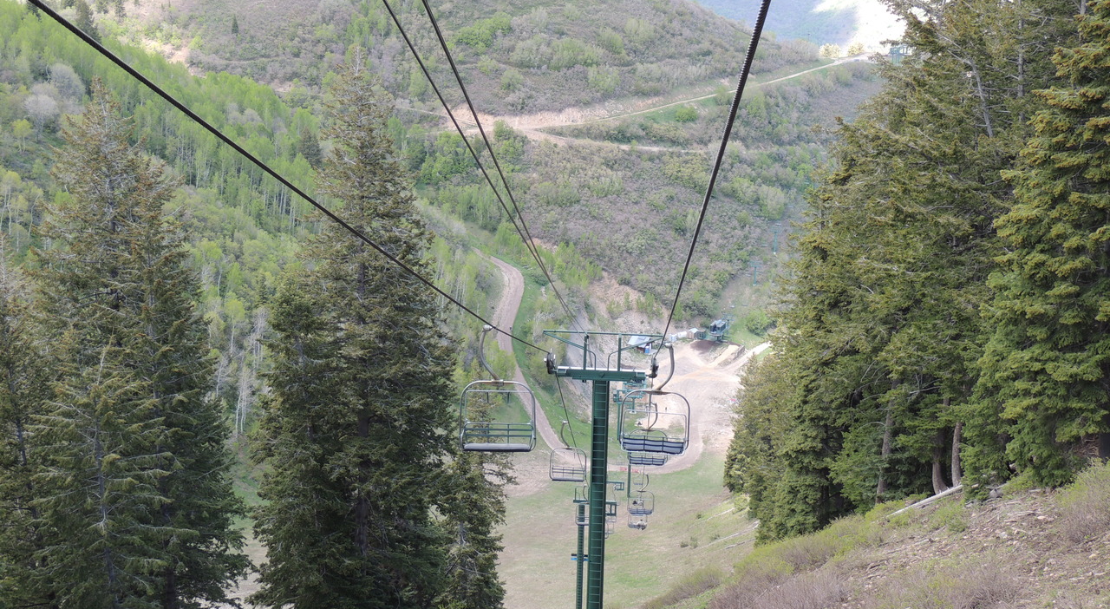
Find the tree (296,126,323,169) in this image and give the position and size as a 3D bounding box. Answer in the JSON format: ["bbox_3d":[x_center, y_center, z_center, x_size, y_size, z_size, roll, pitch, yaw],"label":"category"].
[{"bbox_3d":[-74.887,-47.151,420.000,7.700,14.500,7.700,1,12,0],"label":"tree"}]

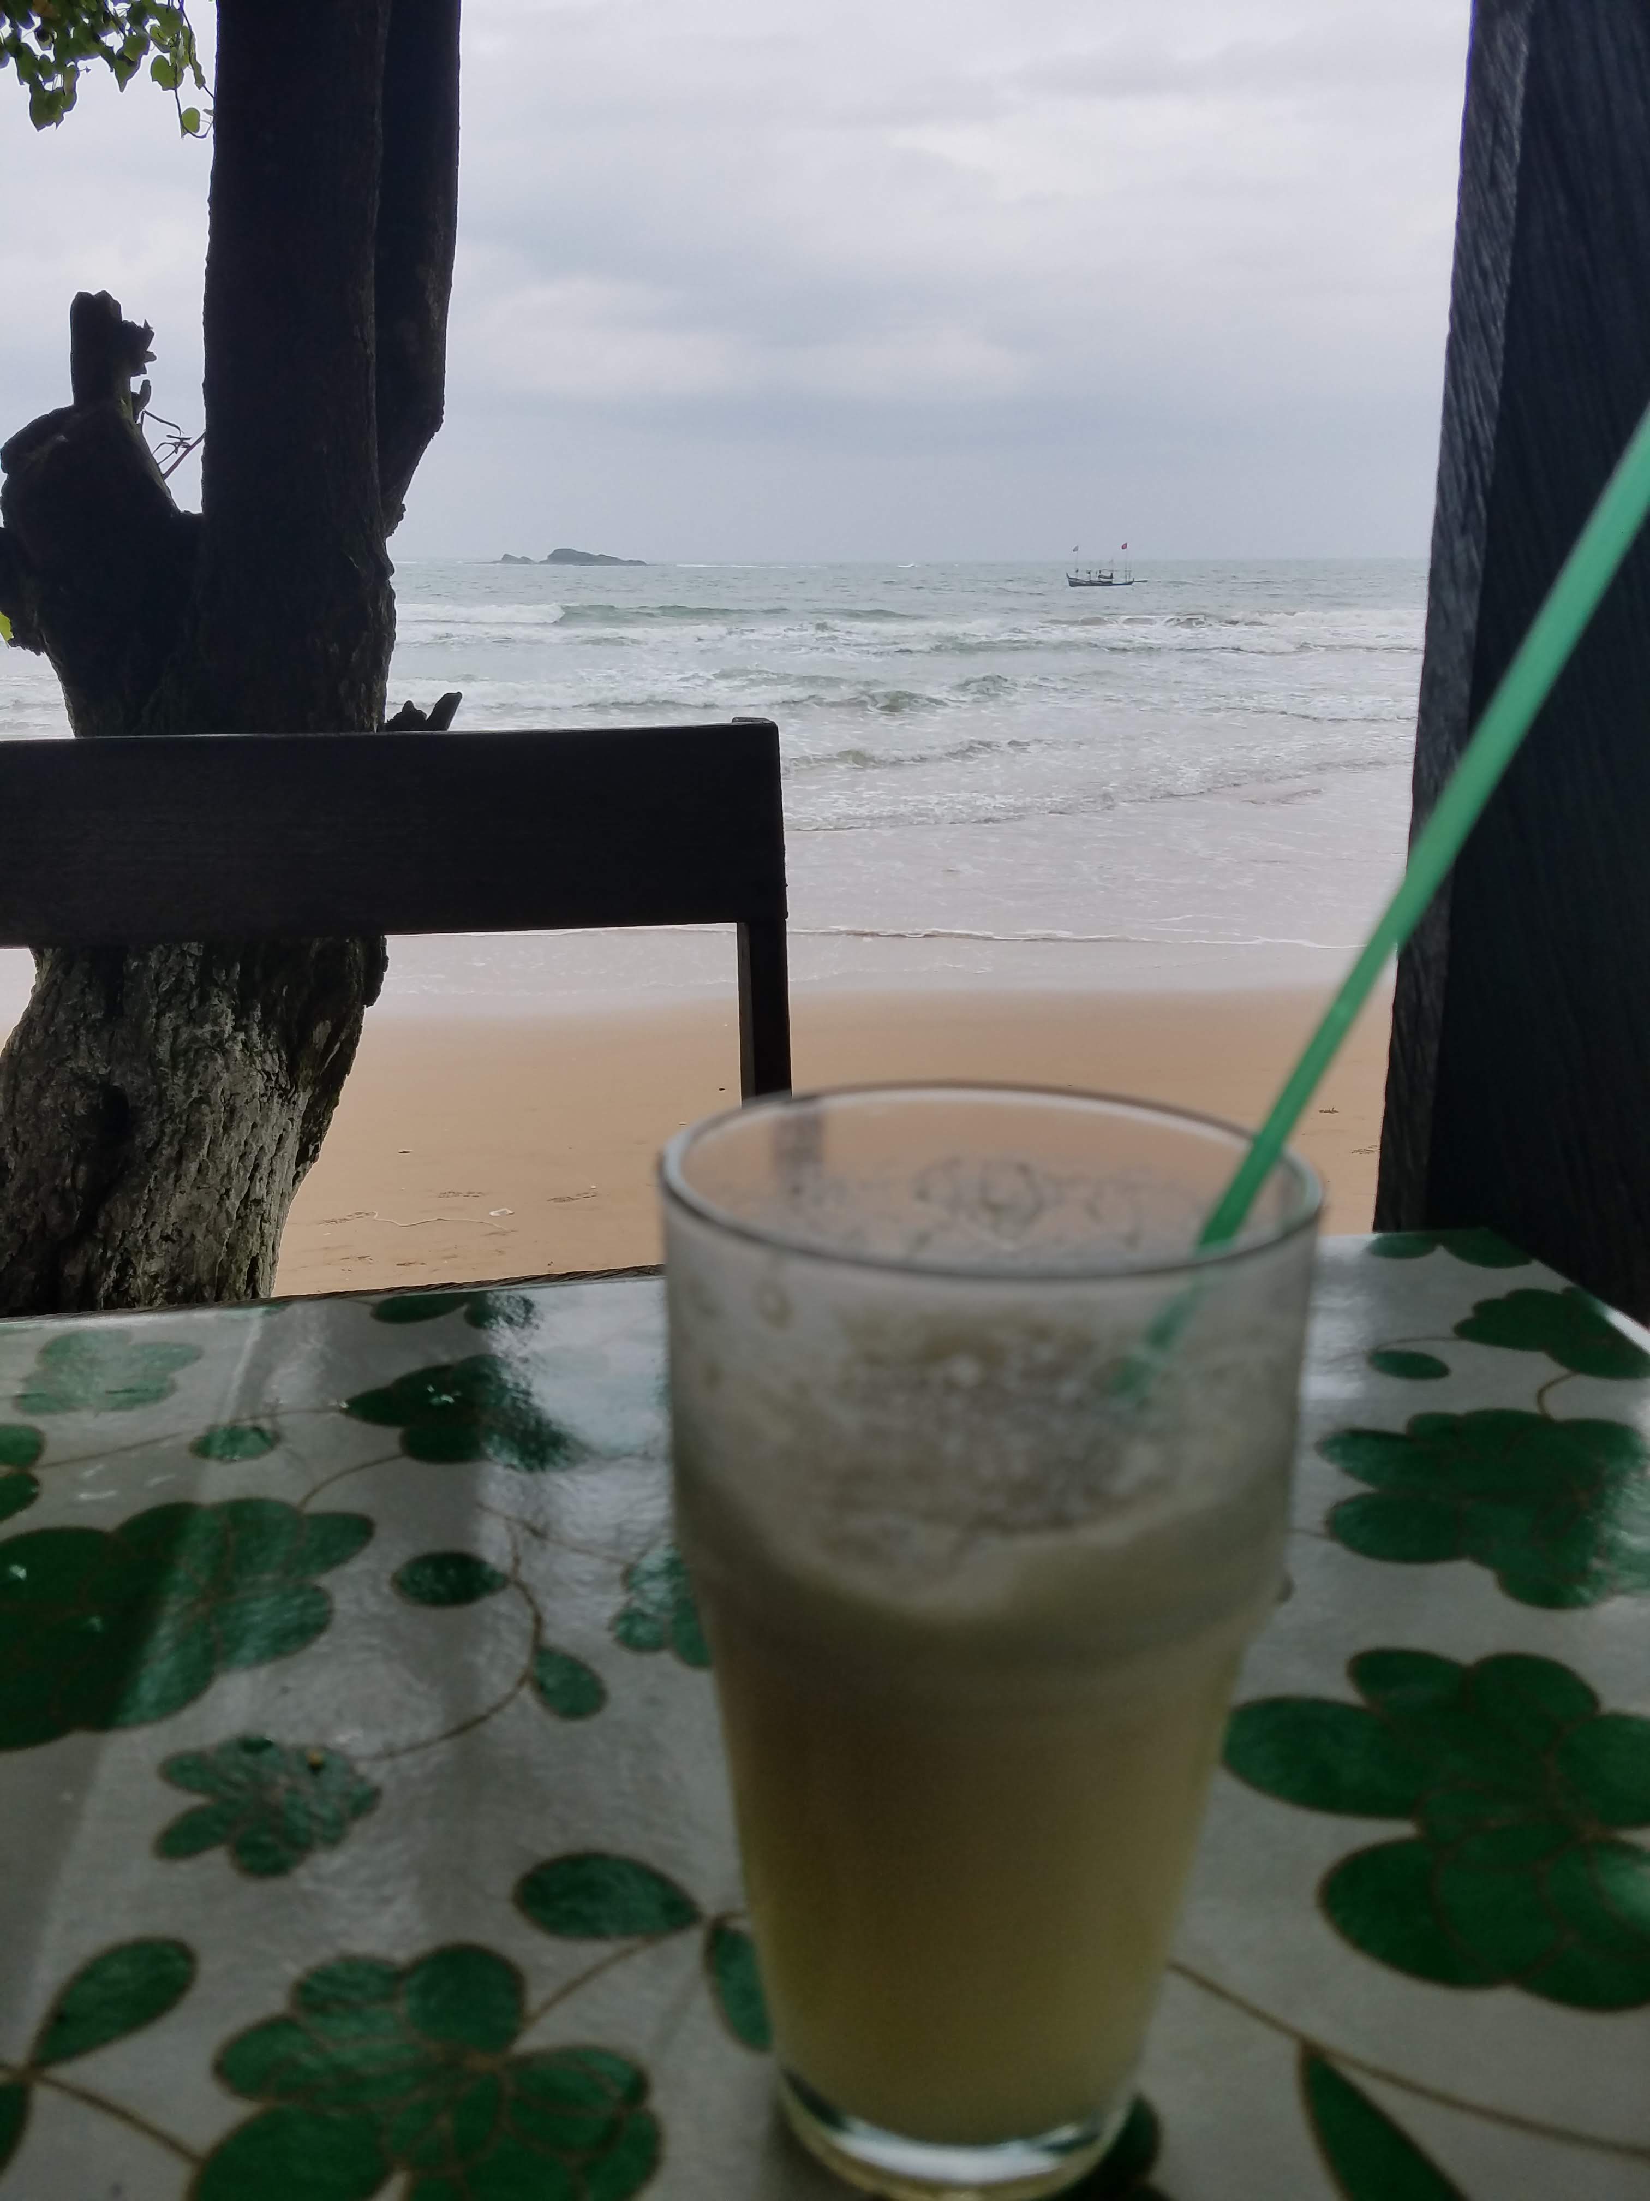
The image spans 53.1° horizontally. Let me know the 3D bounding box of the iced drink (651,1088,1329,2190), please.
[{"bbox_3d":[0.021,0.080,0.245,0.088,0.149,0.088,0,15,0],"label":"iced drink"}]

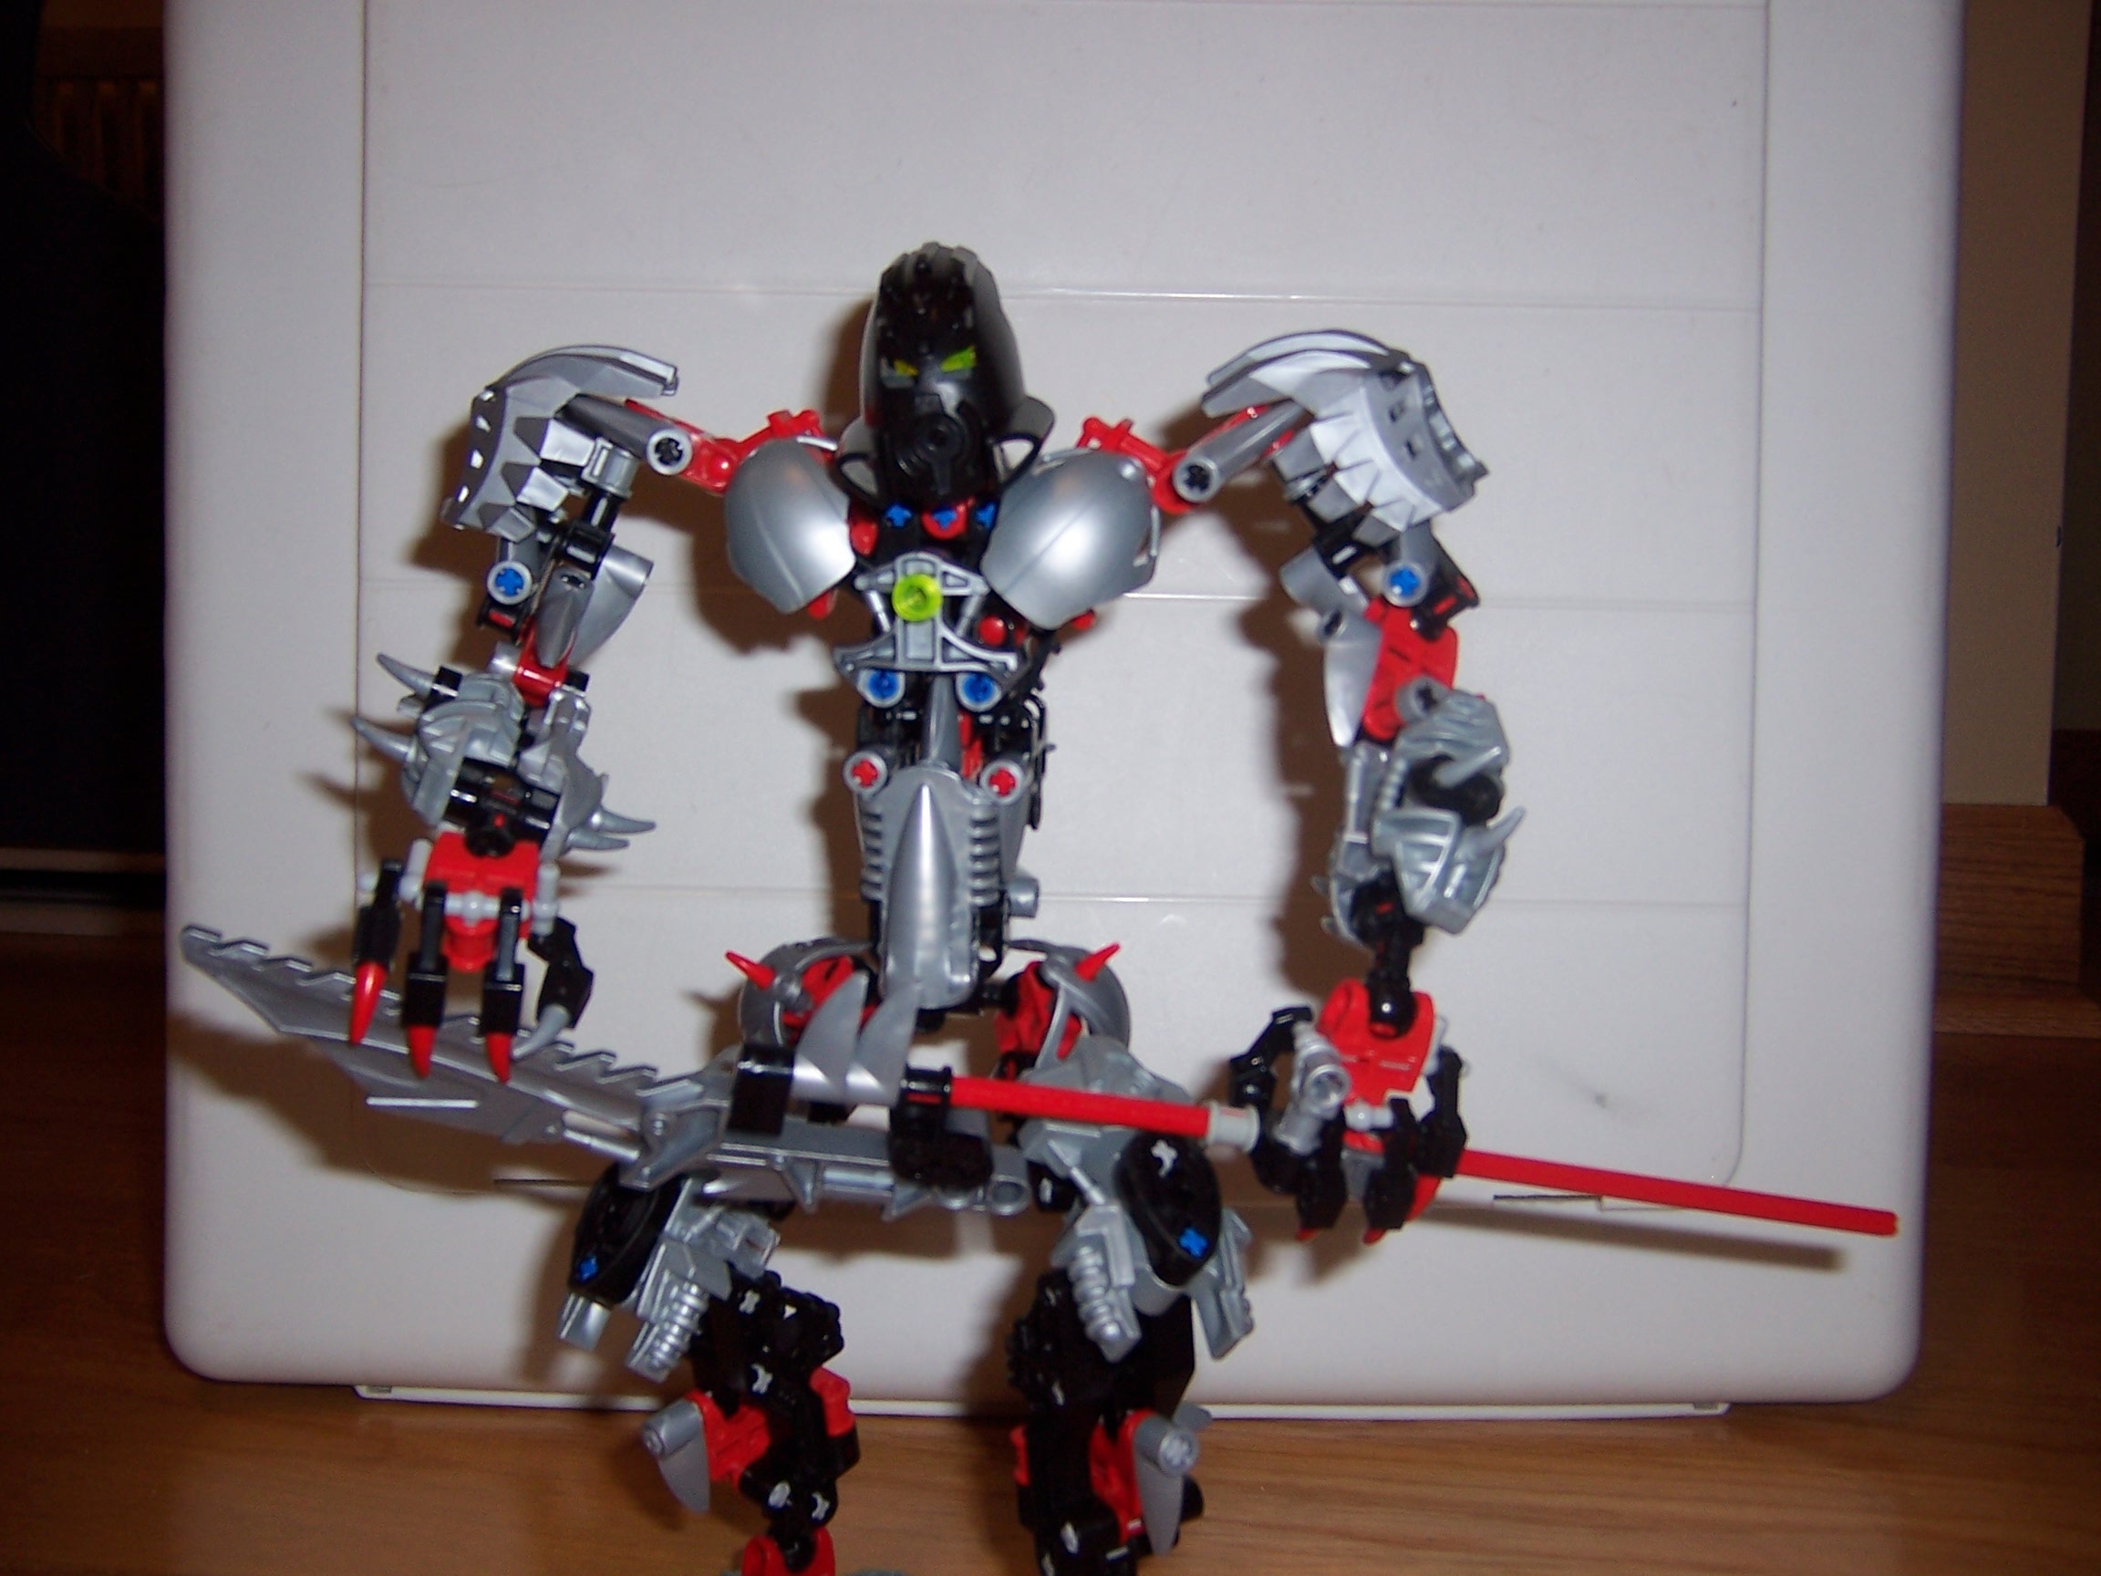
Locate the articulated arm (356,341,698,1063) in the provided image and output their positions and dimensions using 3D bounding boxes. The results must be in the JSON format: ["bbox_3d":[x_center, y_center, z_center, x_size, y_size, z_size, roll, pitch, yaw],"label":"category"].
[{"bbox_3d":[-0.091,-0.013,0.345,0.055,0.120,0.045,1,3,0],"label":"articulated arm"}]

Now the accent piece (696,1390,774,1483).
[{"bbox_3d":[-0.058,0.119,0.368,0.016,0.018,0.014,1,3,0],"label":"accent piece"}]

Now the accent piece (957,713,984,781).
[{"bbox_3d":[-0.014,-0.007,0.358,0.005,0.013,0.005,1,3,0],"label":"accent piece"}]

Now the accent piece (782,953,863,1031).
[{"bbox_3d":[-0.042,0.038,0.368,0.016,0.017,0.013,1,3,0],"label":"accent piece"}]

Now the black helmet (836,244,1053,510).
[{"bbox_3d":[-0.018,-0.070,0.342,0.037,0.045,0.034,1,3,7],"label":"black helmet"}]

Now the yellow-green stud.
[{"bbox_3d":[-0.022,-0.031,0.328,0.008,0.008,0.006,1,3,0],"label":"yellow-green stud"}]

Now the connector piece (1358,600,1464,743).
[{"bbox_3d":[0.062,-0.019,0.342,0.015,0.024,0.013,10,3,-6],"label":"connector piece"}]

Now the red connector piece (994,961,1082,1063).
[{"bbox_3d":[-0.003,0.041,0.368,0.017,0.019,0.014,1,3,0],"label":"red connector piece"}]

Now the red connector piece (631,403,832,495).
[{"bbox_3d":[-0.057,-0.060,0.358,0.035,0.017,0.013,1,3,0],"label":"red connector piece"}]

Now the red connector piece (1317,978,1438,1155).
[{"bbox_3d":[0.054,0.046,0.332,0.019,0.028,0.014,5,6,0],"label":"red connector piece"}]

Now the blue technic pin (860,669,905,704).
[{"bbox_3d":[-0.028,-0.017,0.337,0.008,0.007,0.008,1,3,0],"label":"blue technic pin"}]

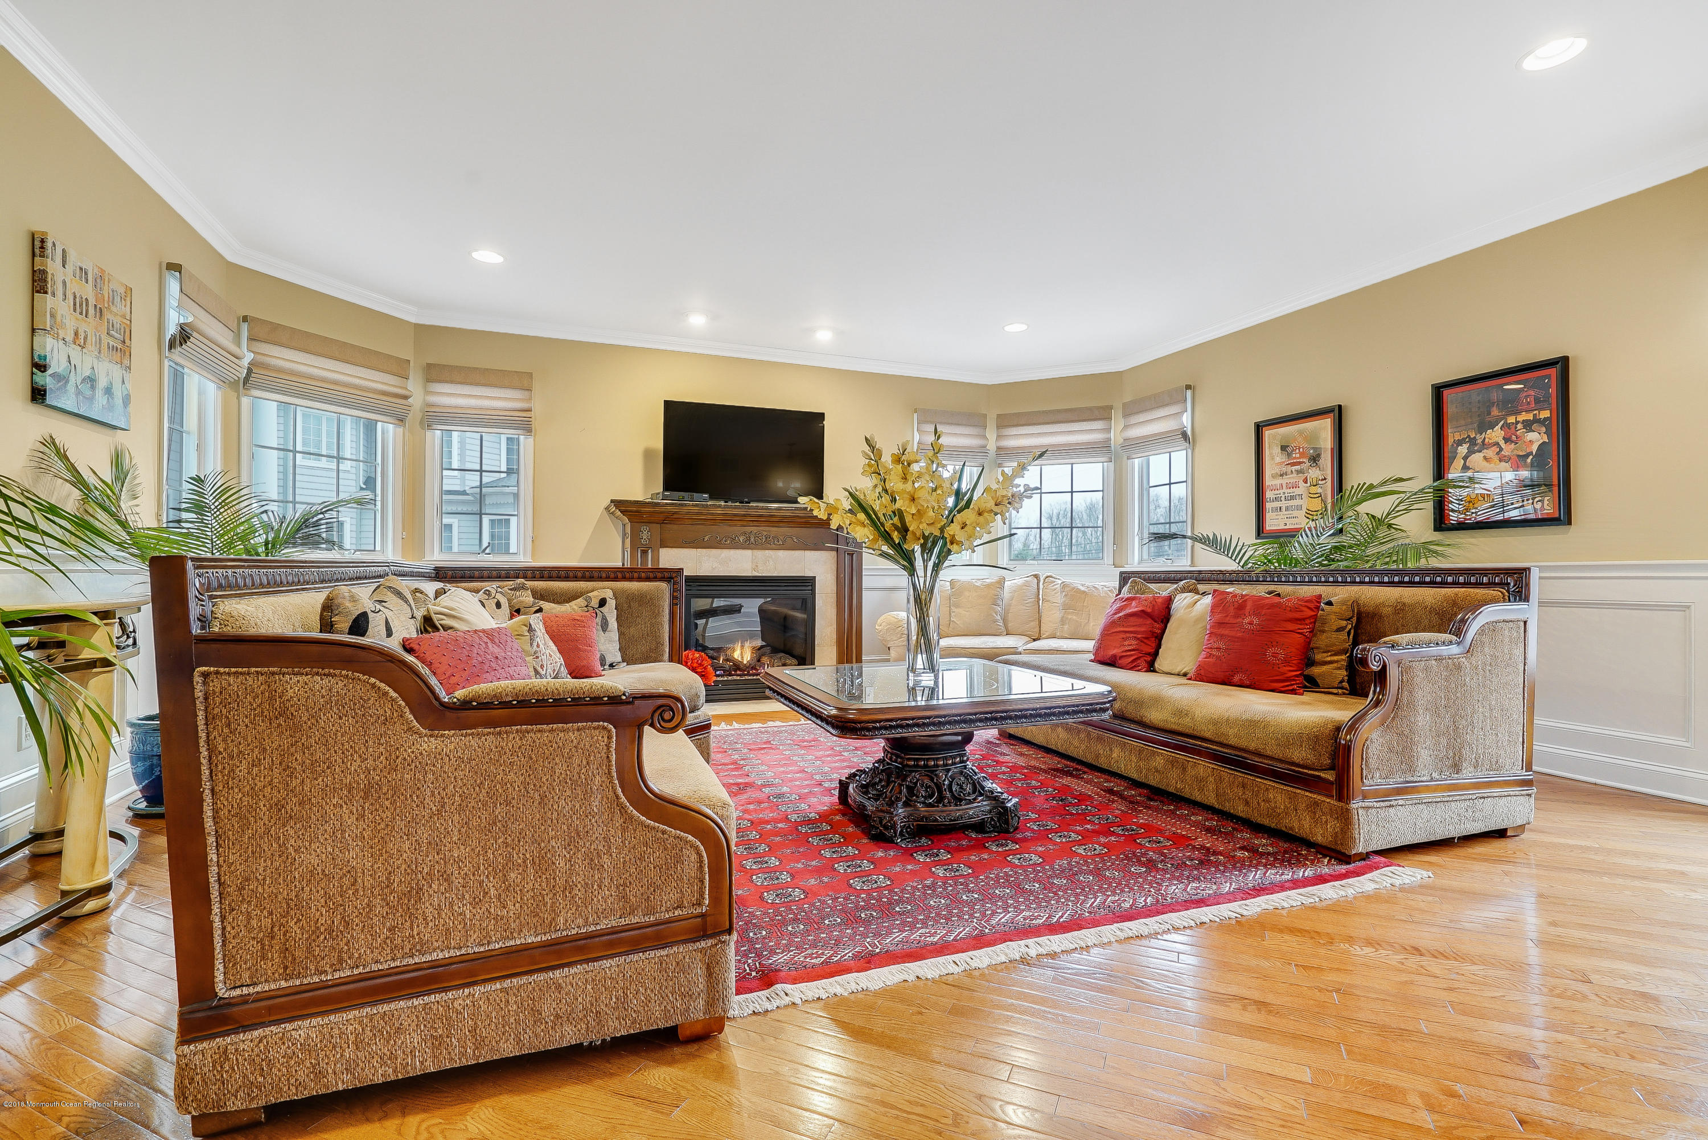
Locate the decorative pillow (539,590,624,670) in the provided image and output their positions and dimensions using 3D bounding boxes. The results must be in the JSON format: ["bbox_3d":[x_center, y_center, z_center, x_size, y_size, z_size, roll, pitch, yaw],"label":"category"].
[{"bbox_3d":[-1.458,0.304,3.867,0.490,0.440,0.150,0,-17,-23],"label":"decorative pillow"}]

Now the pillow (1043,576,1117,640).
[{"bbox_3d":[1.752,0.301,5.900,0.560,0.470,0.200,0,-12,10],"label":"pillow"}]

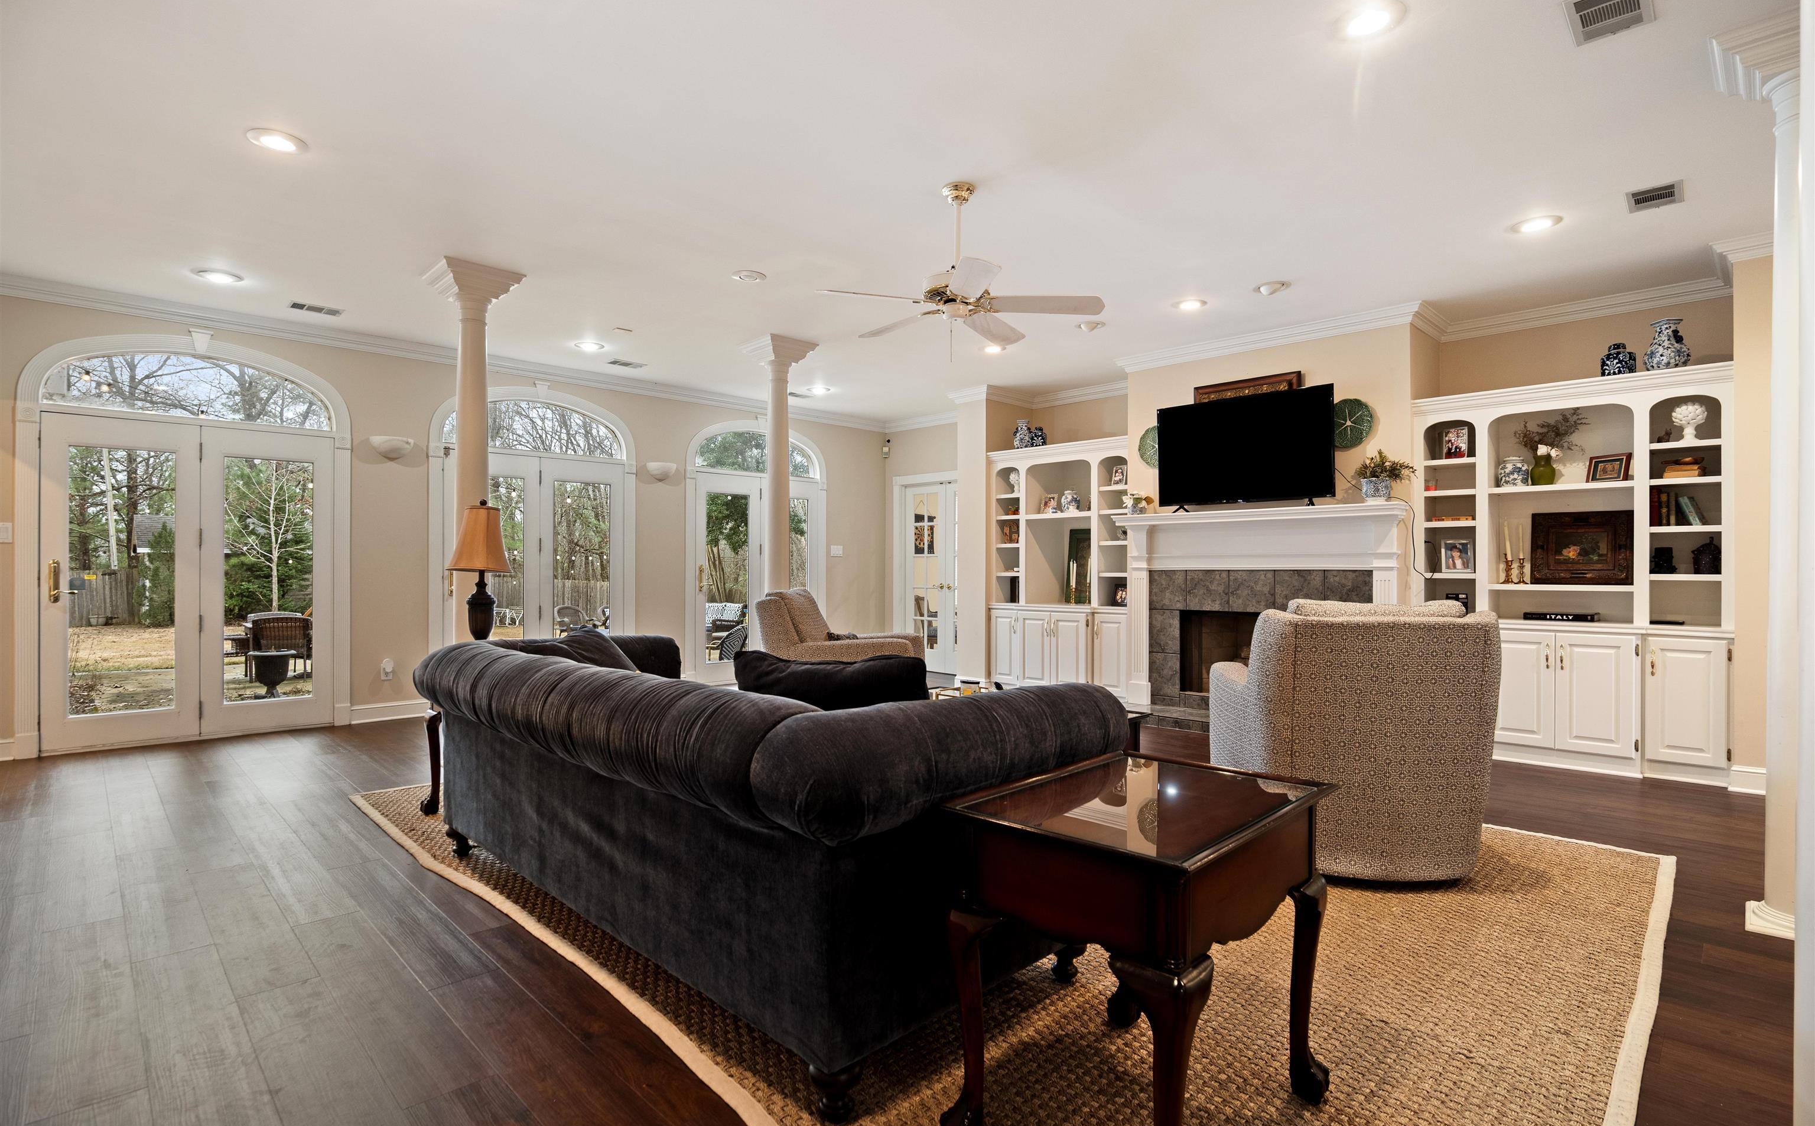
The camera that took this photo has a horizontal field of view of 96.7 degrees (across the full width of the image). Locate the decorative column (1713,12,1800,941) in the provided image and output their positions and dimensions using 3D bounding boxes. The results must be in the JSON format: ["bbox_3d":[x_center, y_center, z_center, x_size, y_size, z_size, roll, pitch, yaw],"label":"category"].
[{"bbox_3d":[2.811,-0.249,2.522,0.430,2.750,0.430,0,0,45],"label":"decorative column"}]

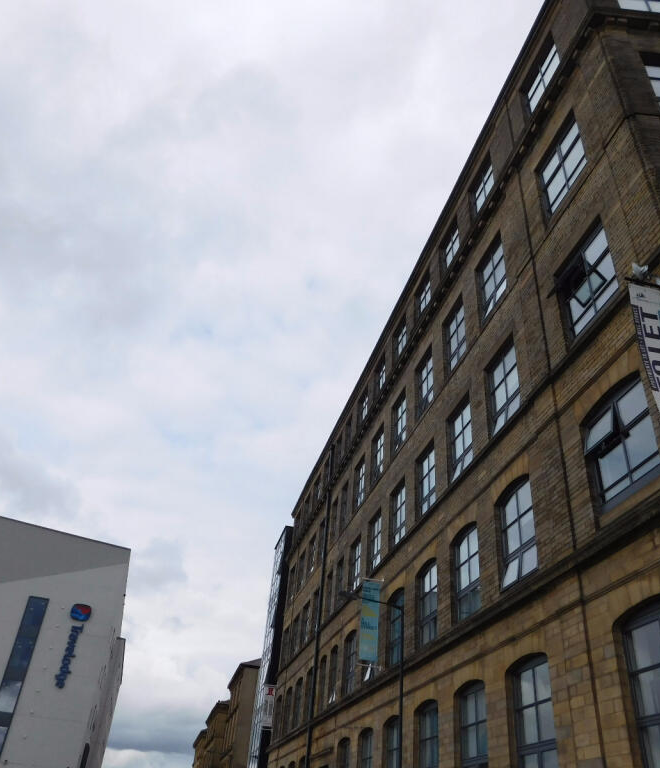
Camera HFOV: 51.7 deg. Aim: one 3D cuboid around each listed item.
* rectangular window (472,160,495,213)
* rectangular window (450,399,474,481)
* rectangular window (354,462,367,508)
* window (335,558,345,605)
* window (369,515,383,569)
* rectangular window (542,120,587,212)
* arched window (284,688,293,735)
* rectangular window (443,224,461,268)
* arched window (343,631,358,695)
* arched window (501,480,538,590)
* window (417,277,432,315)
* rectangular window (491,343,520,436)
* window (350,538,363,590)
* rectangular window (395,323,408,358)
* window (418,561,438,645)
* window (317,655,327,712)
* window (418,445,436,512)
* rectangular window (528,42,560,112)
[{"bbox_3d":[5.174,-6.643,22.689,0.180,1.435,1.575,11,-35,-9],"label":"rectangular window"},{"bbox_3d":[3.826,1.605,19.628,0.200,2.006,1.680,11,-35,-9],"label":"rectangular window"},{"bbox_3d":[1.484,4.523,30.950,0.200,2.040,1.714,11,-35,-9],"label":"rectangular window"},{"bbox_3d":[0.563,9.168,31.339,0.180,2.100,1.330,11,-35,-9],"label":"window"},{"bbox_3d":[1.864,6.132,26.381,0.200,2.006,1.680,11,-35,-9],"label":"window"},{"bbox_3d":[5.842,-5.390,16.895,0.180,1.890,1.890,11,-35,-9],"label":"rectangular window"},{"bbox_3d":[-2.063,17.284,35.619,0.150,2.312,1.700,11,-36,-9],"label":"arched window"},{"bbox_3d":[4.383,-4.794,24.416,0.200,1.632,1.680,11,-35,-9],"label":"rectangular window"},{"bbox_3d":[0.898,11.019,26.890,0.180,2.254,1.820,11,-35,-9],"label":"arched window"},{"bbox_3d":[4.309,3.362,15.416,0.180,2.163,1.680,11,-35,-9],"label":"arched window"},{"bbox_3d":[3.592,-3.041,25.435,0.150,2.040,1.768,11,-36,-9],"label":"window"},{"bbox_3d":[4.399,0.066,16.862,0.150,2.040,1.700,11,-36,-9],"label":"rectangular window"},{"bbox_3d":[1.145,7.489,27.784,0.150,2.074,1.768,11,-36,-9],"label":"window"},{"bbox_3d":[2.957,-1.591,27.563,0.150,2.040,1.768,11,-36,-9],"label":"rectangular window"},{"bbox_3d":[2.936,6.412,19.951,0.180,2.191,1.610,11,-35,-9],"label":"window"},{"bbox_3d":[-0.254,13.635,30.849,0.180,2.240,1.365,11,-35,-9],"label":"window"},{"bbox_3d":[3.180,3.096,21.851,0.200,2.006,1.680,11,-35,-9],"label":"window"},{"bbox_3d":[5.950,-8.410,19.021,0.200,1.632,1.714,11,-35,-9],"label":"rectangular window"}]

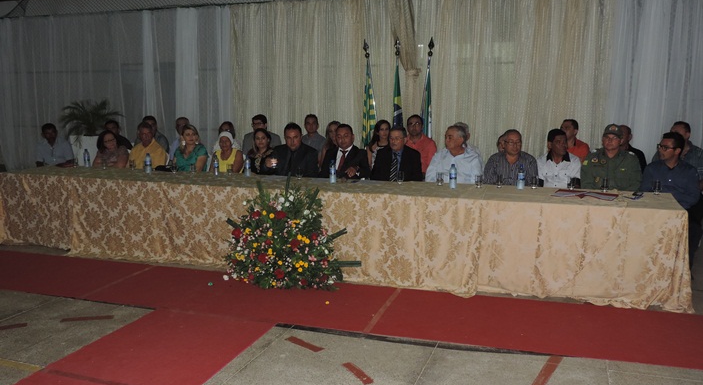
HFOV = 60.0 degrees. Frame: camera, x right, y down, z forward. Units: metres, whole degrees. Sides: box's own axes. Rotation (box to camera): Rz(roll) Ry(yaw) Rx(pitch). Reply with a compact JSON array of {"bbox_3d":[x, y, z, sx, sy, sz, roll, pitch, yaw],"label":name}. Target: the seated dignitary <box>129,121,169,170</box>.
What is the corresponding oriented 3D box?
[{"bbox_3d":[-2.301,-0.130,6.756,0.480,1.280,0.760,2,9,7],"label":"seated dignitary"}]

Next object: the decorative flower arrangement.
[{"bbox_3d":[-0.483,0.323,5.132,1.120,0.910,0.440,3,9,15],"label":"decorative flower arrangement"}]

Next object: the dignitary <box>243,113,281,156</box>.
[{"bbox_3d":[-1.172,-0.278,7.440,0.520,1.325,0.760,2,9,15],"label":"dignitary"}]

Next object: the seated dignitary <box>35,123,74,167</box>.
[{"bbox_3d":[-3.596,-0.200,7.281,0.500,1.223,0.740,0,9,-2],"label":"seated dignitary"}]

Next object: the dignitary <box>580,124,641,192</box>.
[{"bbox_3d":[2.308,0.074,5.480,0.560,1.350,0.760,3,9,15],"label":"dignitary"}]

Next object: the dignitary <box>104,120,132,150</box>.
[{"bbox_3d":[-3.063,-0.282,7.768,0.470,1.260,0.760,2,9,7],"label":"dignitary"}]

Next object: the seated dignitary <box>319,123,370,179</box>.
[{"bbox_3d":[-0.115,-0.026,6.151,0.530,1.300,0.760,3,9,15],"label":"seated dignitary"}]

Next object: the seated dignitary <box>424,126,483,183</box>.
[{"bbox_3d":[0.914,0.018,5.759,0.550,1.275,0.780,3,10,20],"label":"seated dignitary"}]

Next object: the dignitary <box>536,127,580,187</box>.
[{"bbox_3d":[1.840,0.066,5.508,0.480,1.261,0.760,3,10,18],"label":"dignitary"}]

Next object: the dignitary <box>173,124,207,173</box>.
[{"bbox_3d":[-1.866,-0.118,6.718,0.480,1.239,0.740,3,10,18],"label":"dignitary"}]

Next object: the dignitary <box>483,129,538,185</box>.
[{"bbox_3d":[1.444,0.059,5.598,0.520,1.246,0.760,3,10,17],"label":"dignitary"}]

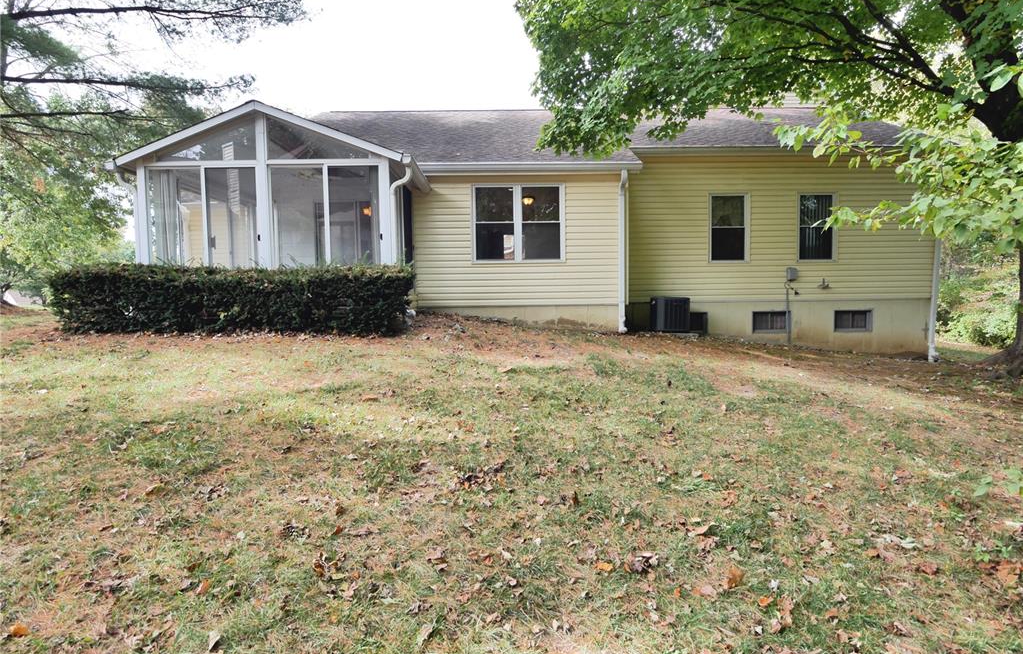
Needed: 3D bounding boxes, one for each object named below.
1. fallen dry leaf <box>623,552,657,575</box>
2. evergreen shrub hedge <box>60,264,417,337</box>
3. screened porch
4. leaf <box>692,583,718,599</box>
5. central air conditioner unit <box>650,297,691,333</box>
[{"bbox_3d":[0.606,1.098,2.480,0.130,0.045,0.097,2,10,-2],"label":"fallen dry leaf"},{"bbox_3d":[-3.579,-0.368,7.270,4.448,0.878,1.071,-1,3,-1],"label":"evergreen shrub hedge"},{"bbox_3d":[-3.746,-1.780,9.934,4.404,3.304,4.049,-1,3,-1],"label":"screened porch"},{"bbox_3d":[0.841,1.146,2.306,0.085,0.025,0.069,2,10,-2],"label":"leaf"},{"bbox_3d":[3.300,-0.276,11.225,0.711,0.720,0.683,-1,3,-1],"label":"central air conditioner unit"}]

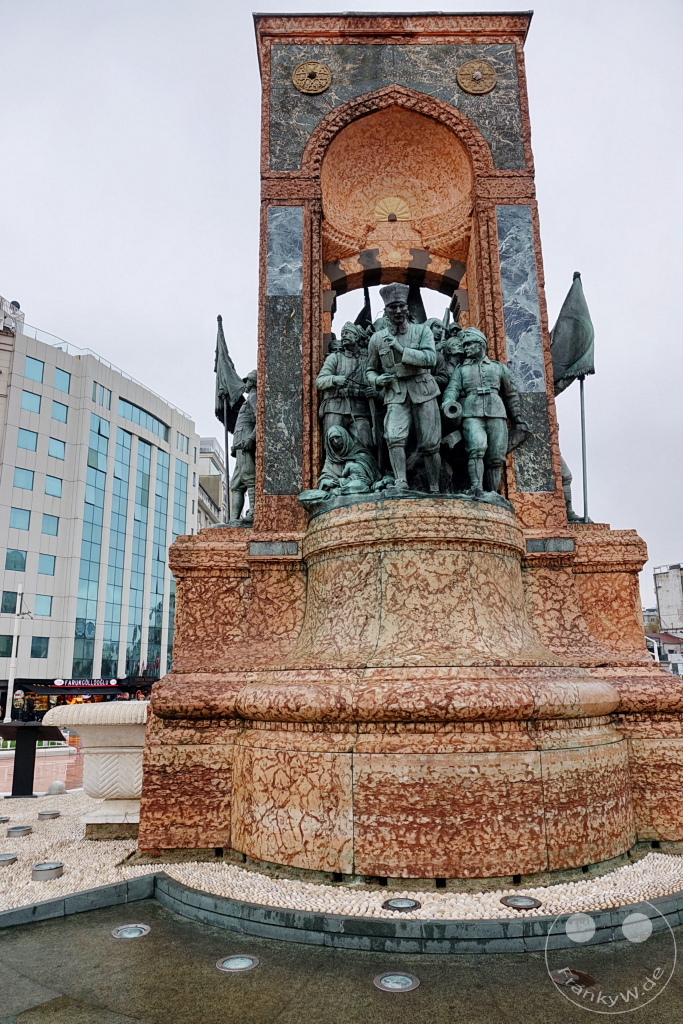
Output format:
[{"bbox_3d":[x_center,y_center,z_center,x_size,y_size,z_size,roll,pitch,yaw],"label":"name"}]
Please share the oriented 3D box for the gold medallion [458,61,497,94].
[{"bbox_3d":[1.856,-5.972,9.367,0.545,0.545,0.090,-1,-13,0],"label":"gold medallion"}]

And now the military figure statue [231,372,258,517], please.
[{"bbox_3d":[-1.260,-0.948,9.430,0.640,2.280,0.800,-1,-13,0],"label":"military figure statue"}]

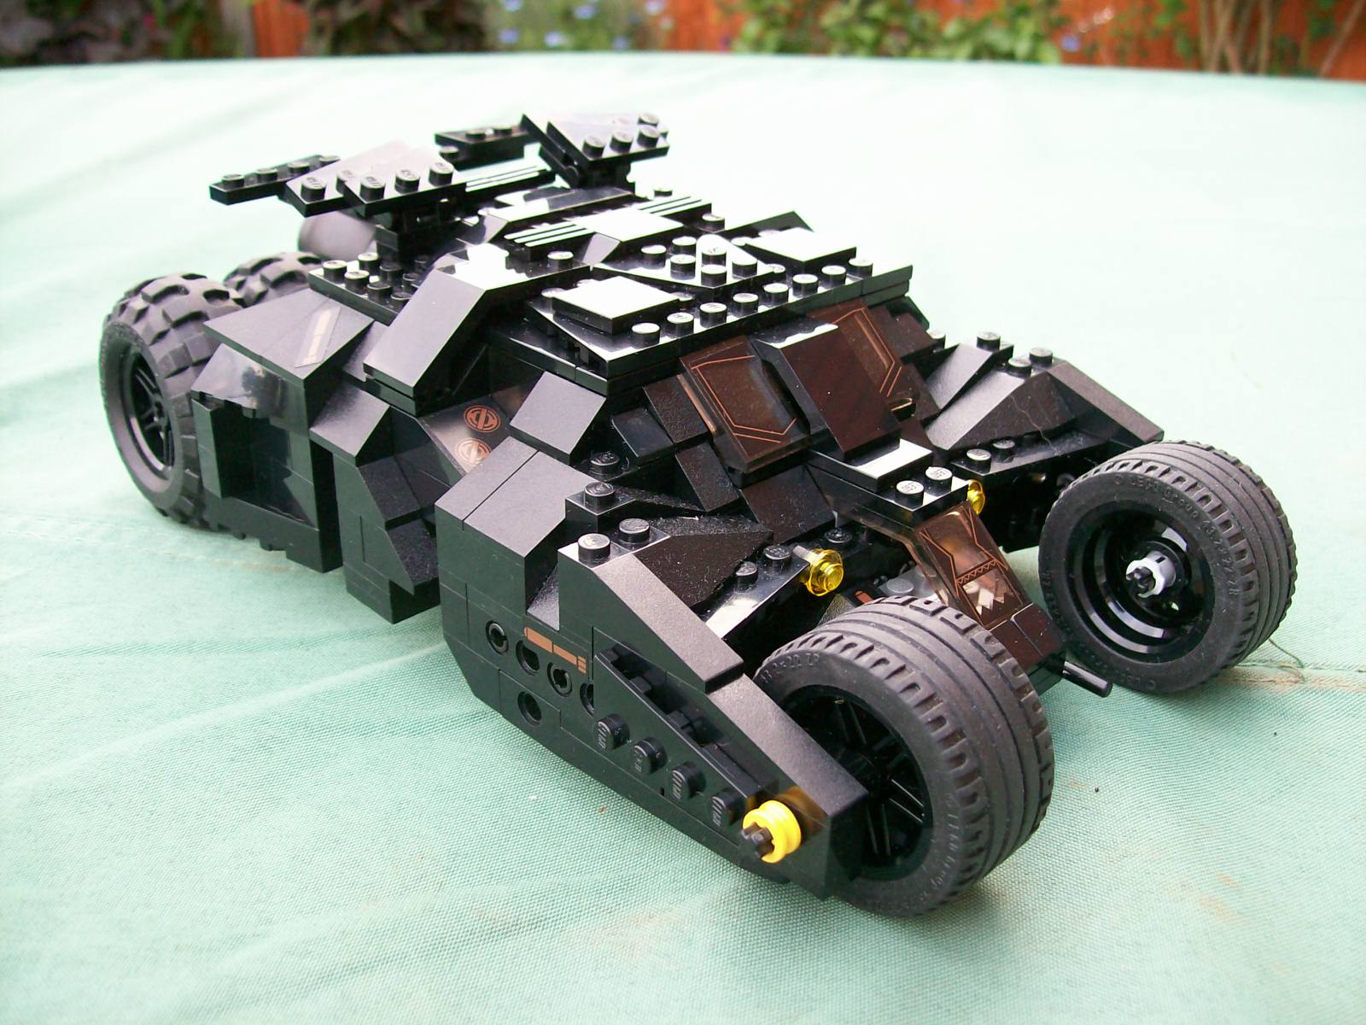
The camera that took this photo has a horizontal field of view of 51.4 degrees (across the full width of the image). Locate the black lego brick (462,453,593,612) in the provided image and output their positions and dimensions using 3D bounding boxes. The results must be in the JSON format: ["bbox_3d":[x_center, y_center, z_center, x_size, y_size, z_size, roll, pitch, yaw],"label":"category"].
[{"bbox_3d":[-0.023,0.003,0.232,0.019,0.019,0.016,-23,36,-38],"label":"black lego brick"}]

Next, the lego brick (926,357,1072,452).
[{"bbox_3d":[0.061,-0.019,0.274,0.031,0.010,0.016,-23,36,-38],"label":"lego brick"}]

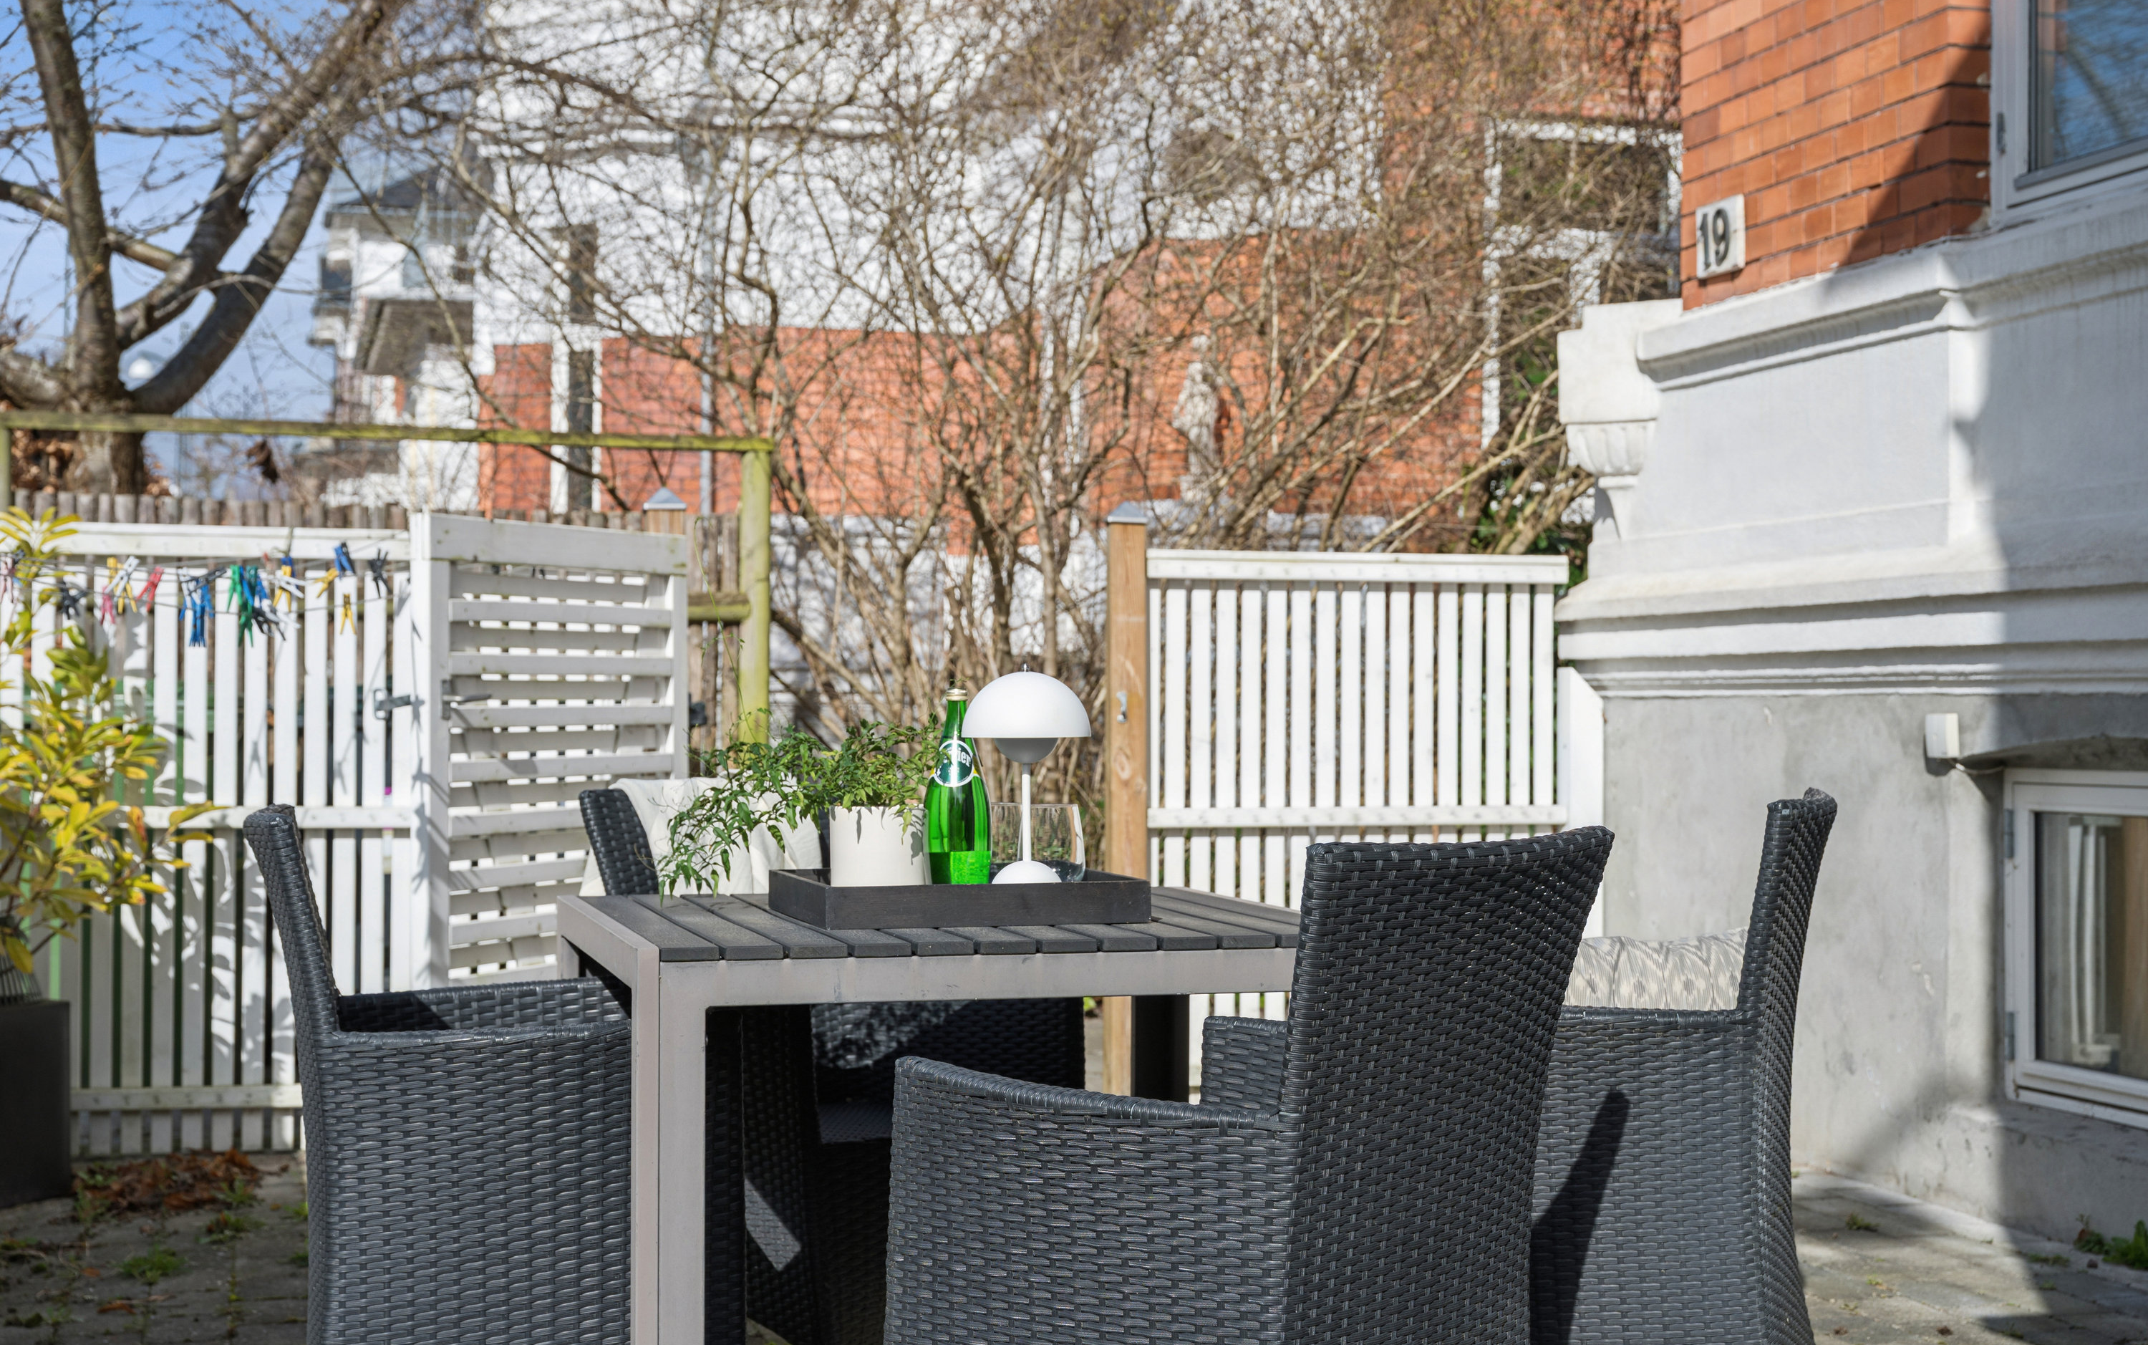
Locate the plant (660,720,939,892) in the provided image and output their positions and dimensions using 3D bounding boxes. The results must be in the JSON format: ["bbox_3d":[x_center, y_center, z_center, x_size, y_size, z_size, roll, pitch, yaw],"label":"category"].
[{"bbox_3d":[-0.335,0.170,3.500,0.345,0.240,0.250,0,-1,0],"label":"plant"}]

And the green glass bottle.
[{"bbox_3d":[-0.145,0.155,3.580,0.084,0.276,0.084,0,-1,0],"label":"green glass bottle"}]

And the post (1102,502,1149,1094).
[{"bbox_3d":[0.120,0.335,6.760,0.083,1.470,0.083,0,-1,-15],"label":"post"}]

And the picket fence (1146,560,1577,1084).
[{"bbox_3d":[0.694,0.368,6.880,1.090,1.340,0.060,0,-1,-15],"label":"picket fence"}]

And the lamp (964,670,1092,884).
[{"bbox_3d":[-0.058,0.142,3.550,0.160,0.298,0.160,0,-1,0],"label":"lamp"}]

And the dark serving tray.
[{"bbox_3d":[-0.148,0.276,3.563,0.400,0.050,0.345,0,-1,-15],"label":"dark serving tray"}]

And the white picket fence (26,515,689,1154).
[{"bbox_3d":[-1.450,0.345,5.930,1.450,1.360,0.820,0,-1,-15],"label":"white picket fence"}]

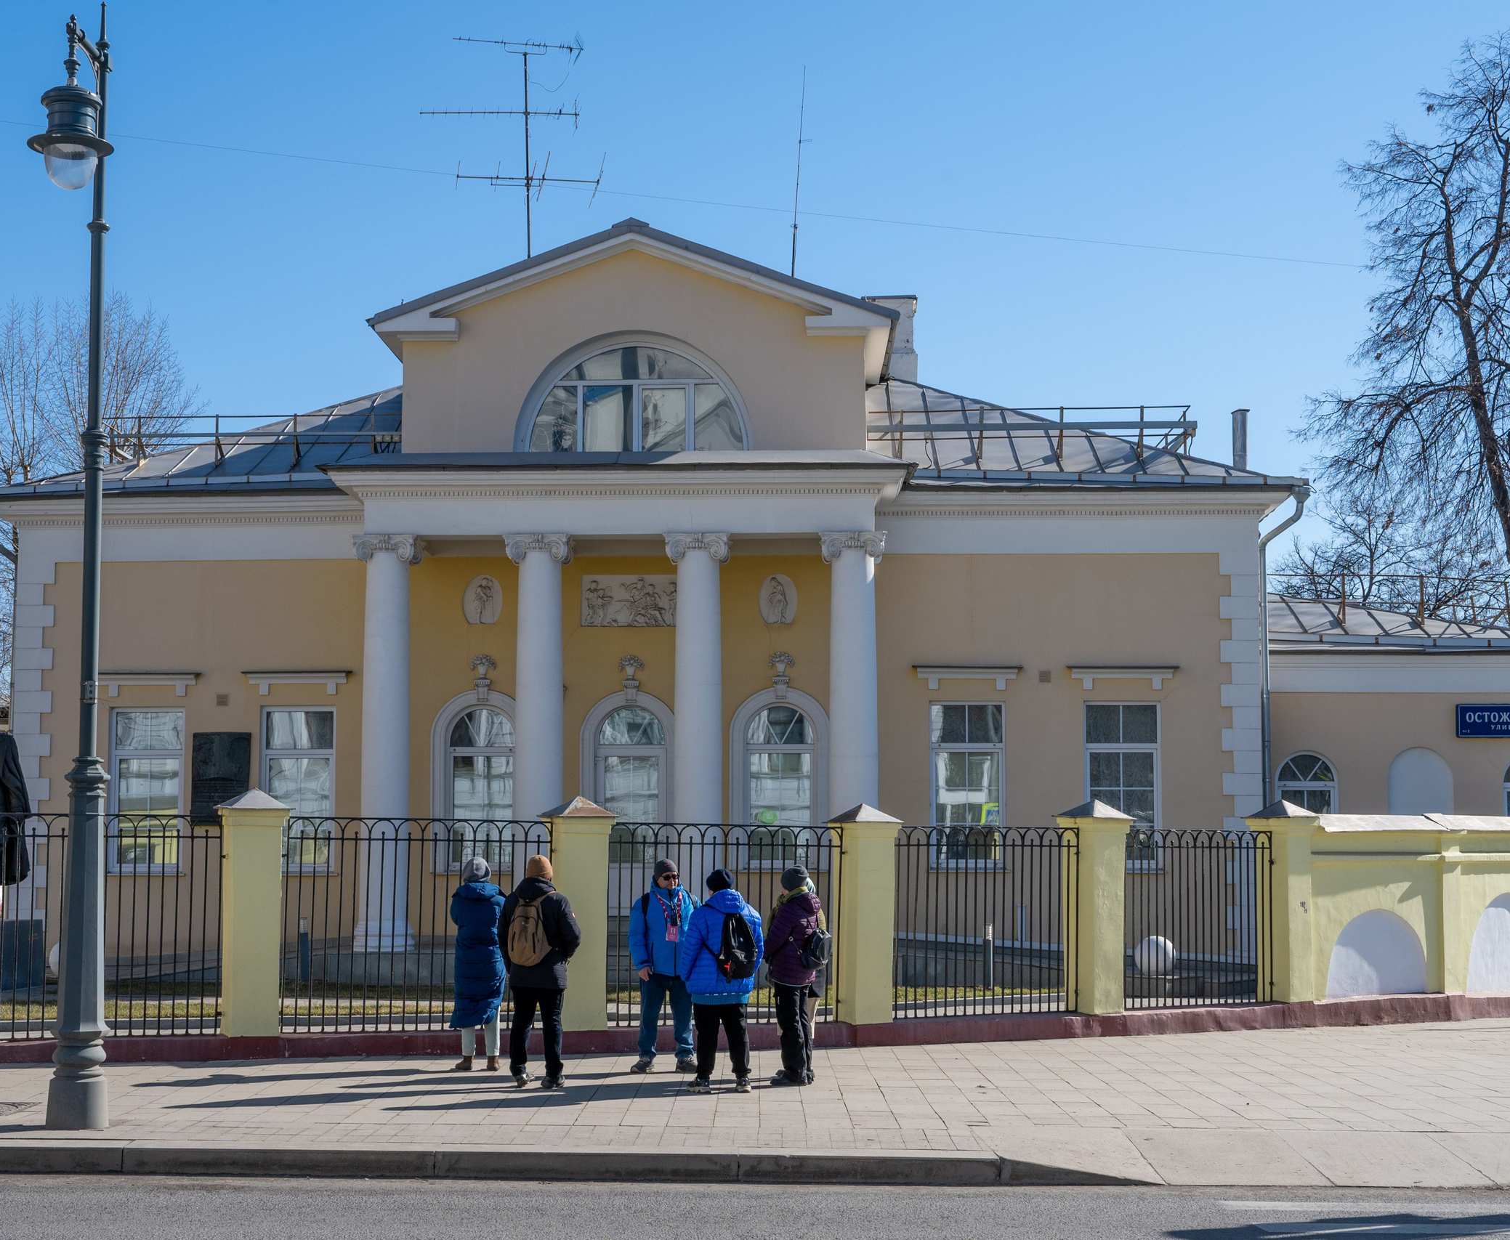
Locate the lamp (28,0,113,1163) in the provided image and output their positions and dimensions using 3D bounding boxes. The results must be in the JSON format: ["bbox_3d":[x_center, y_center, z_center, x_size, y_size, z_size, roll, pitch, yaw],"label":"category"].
[{"bbox_3d":[-4.414,-0.467,11.654,0.540,7.402,0.900,0,-5,6],"label":"lamp"}]

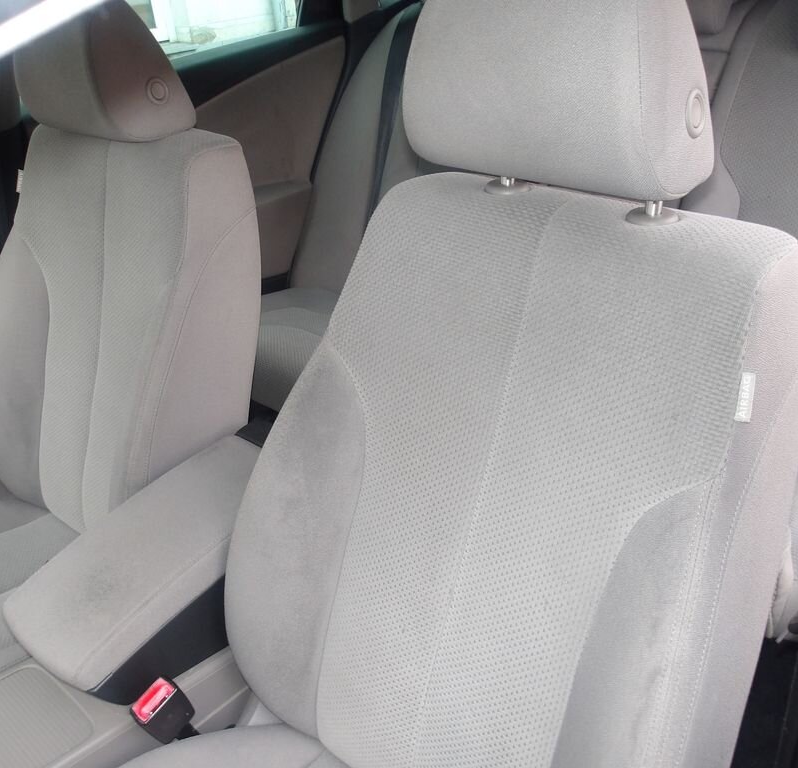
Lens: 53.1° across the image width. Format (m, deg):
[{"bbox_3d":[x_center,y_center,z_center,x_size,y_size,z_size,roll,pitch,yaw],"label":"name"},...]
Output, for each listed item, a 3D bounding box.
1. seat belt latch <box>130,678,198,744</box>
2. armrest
[{"bbox_3d":[-0.259,0.359,0.882,0.029,0.055,0.046,23,57,39],"label":"seat belt latch"},{"bbox_3d":[-0.285,0.201,0.962,0.172,0.065,0.350,23,49,39],"label":"armrest"}]

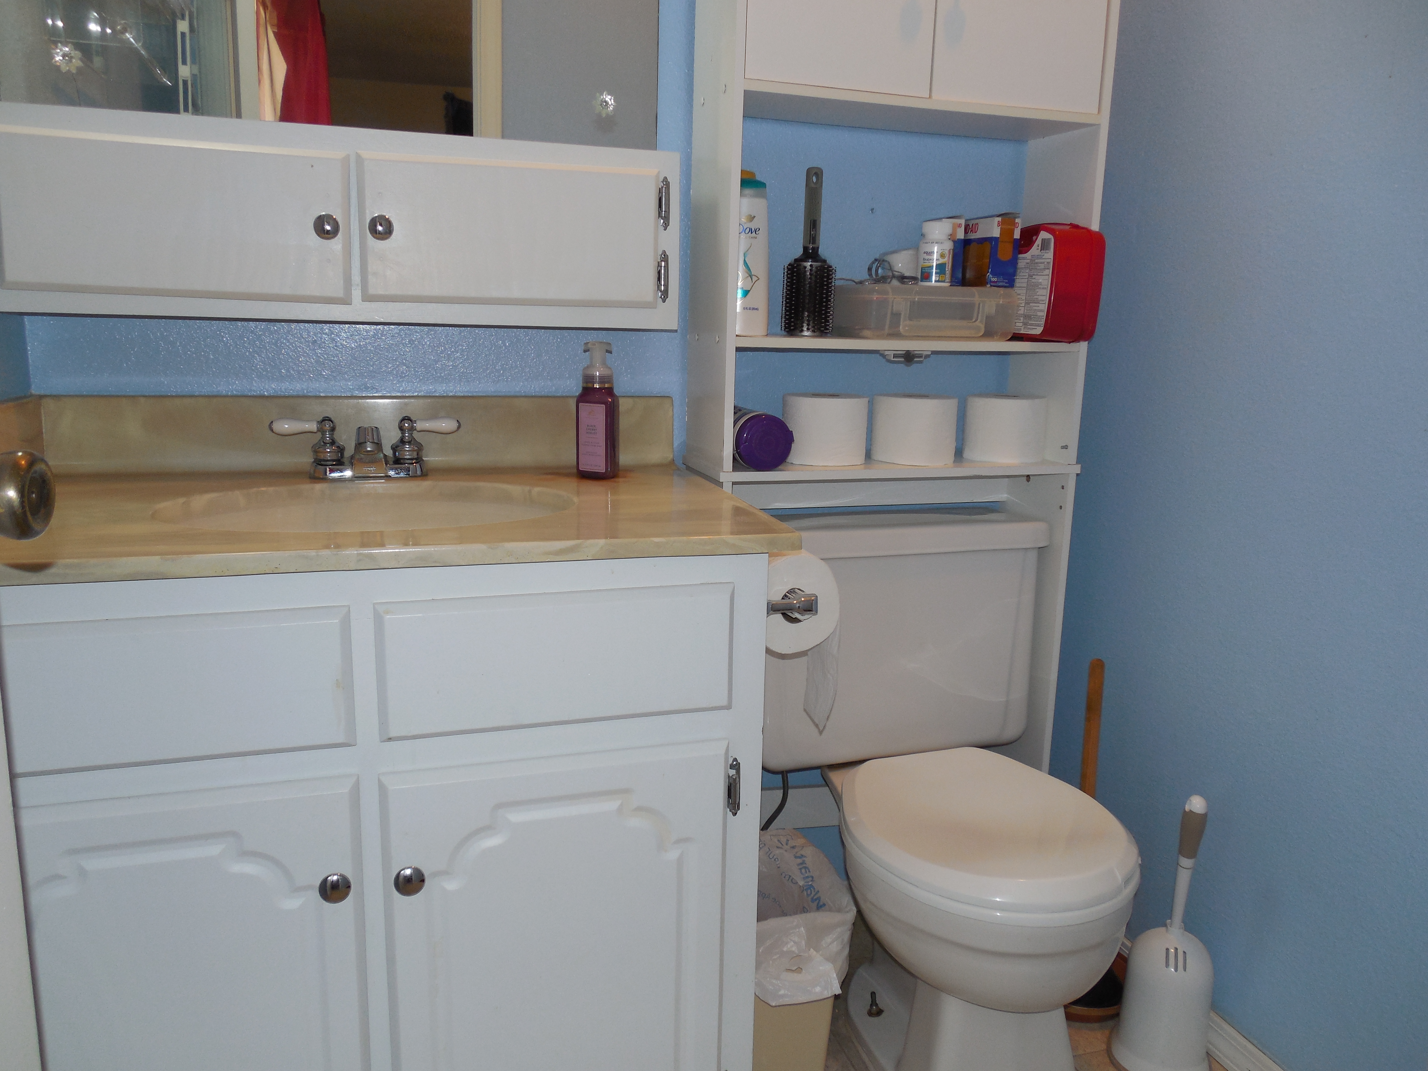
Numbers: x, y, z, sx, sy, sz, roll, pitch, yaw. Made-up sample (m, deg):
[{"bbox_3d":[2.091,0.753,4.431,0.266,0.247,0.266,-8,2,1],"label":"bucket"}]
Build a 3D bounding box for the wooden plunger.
[{"bbox_3d":[0.563,0.448,1.571,0.158,0.544,0.158,-2,12,-17],"label":"wooden plunger"}]

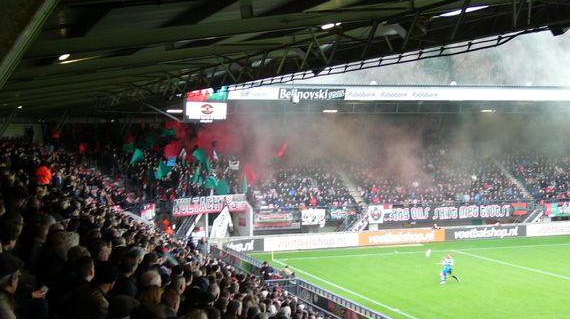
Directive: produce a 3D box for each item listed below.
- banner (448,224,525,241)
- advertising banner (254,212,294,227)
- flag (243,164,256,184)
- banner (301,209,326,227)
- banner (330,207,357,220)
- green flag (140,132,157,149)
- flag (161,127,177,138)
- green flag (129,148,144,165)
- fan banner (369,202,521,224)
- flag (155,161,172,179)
[{"bbox_3d":[15.945,5.812,78.341,7.353,1.000,0.150,-1,2,-19],"label":"banner"},{"bbox_3d":[-0.859,4.780,77.906,3.060,1.040,0.060,-1,2,-18],"label":"advertising banner"},{"bbox_3d":[-2.837,1.277,80.065,1.000,1.660,0.250,-1,2,-10],"label":"flag"},{"bbox_3d":[2.325,4.655,79.054,2.040,1.340,0.060,-1,2,-18],"label":"banner"},{"bbox_3d":[4.746,4.398,79.841,2.190,0.960,0.060,-1,2,-18],"label":"banner"},{"bbox_3d":[-11.327,-1.538,82.102,1.240,1.080,0.250,-1,2,-13],"label":"green flag"},{"bbox_3d":[-9.909,-2.296,84.000,1.361,1.021,0.350,-1,2,-14],"label":"flag"},{"bbox_3d":[-11.728,-0.237,78.000,1.264,1.264,0.350,-1,2,-14],"label":"green flag"},{"bbox_3d":[13.172,4.457,80.463,13.857,1.266,0.080,-1,2,-19],"label":"fan banner"},{"bbox_3d":[-9.558,0.846,77.688,1.380,1.530,0.250,-1,2,-13],"label":"flag"}]

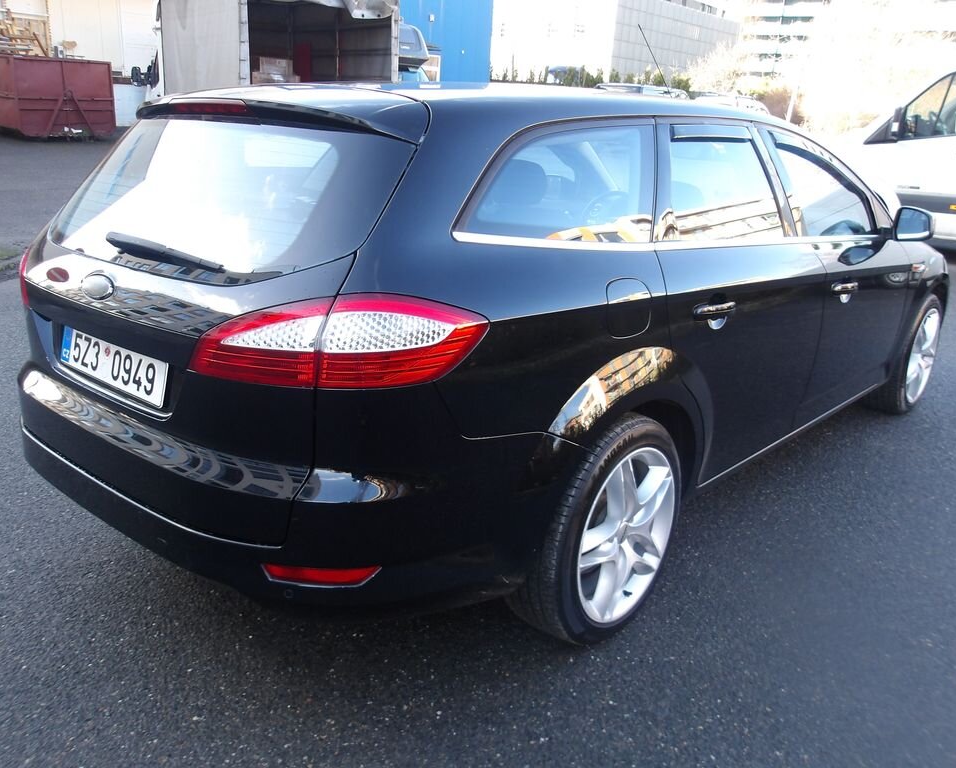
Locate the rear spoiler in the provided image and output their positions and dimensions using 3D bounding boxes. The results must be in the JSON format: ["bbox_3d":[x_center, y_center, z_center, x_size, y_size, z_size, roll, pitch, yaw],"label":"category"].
[{"bbox_3d":[-0.581,-0.685,2.038,1.240,0.120,0.260,16,22,40],"label":"rear spoiler"}]

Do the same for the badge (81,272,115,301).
[{"bbox_3d":[-0.882,-0.225,1.847,0.150,0.066,0.020,16,-3,40],"label":"badge"}]

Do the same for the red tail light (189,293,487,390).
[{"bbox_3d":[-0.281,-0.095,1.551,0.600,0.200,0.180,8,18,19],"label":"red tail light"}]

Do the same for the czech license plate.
[{"bbox_3d":[-0.899,-0.057,1.954,0.520,0.110,0.015,16,9,39],"label":"czech license plate"}]

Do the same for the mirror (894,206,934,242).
[{"bbox_3d":[1.855,-0.677,3.401,0.140,0.165,0.195,-12,22,-38],"label":"mirror"}]

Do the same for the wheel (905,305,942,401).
[{"bbox_3d":[2.304,-0.167,4.312,0.180,0.490,0.490,16,22,39],"label":"wheel"}]

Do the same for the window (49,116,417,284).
[{"bbox_3d":[-0.724,-0.456,1.951,1.360,0.460,0.160,16,-13,40],"label":"window"}]

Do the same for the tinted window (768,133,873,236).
[{"bbox_3d":[1.322,-0.742,3.023,0.055,0.430,0.800,-13,2,44],"label":"tinted window"}]

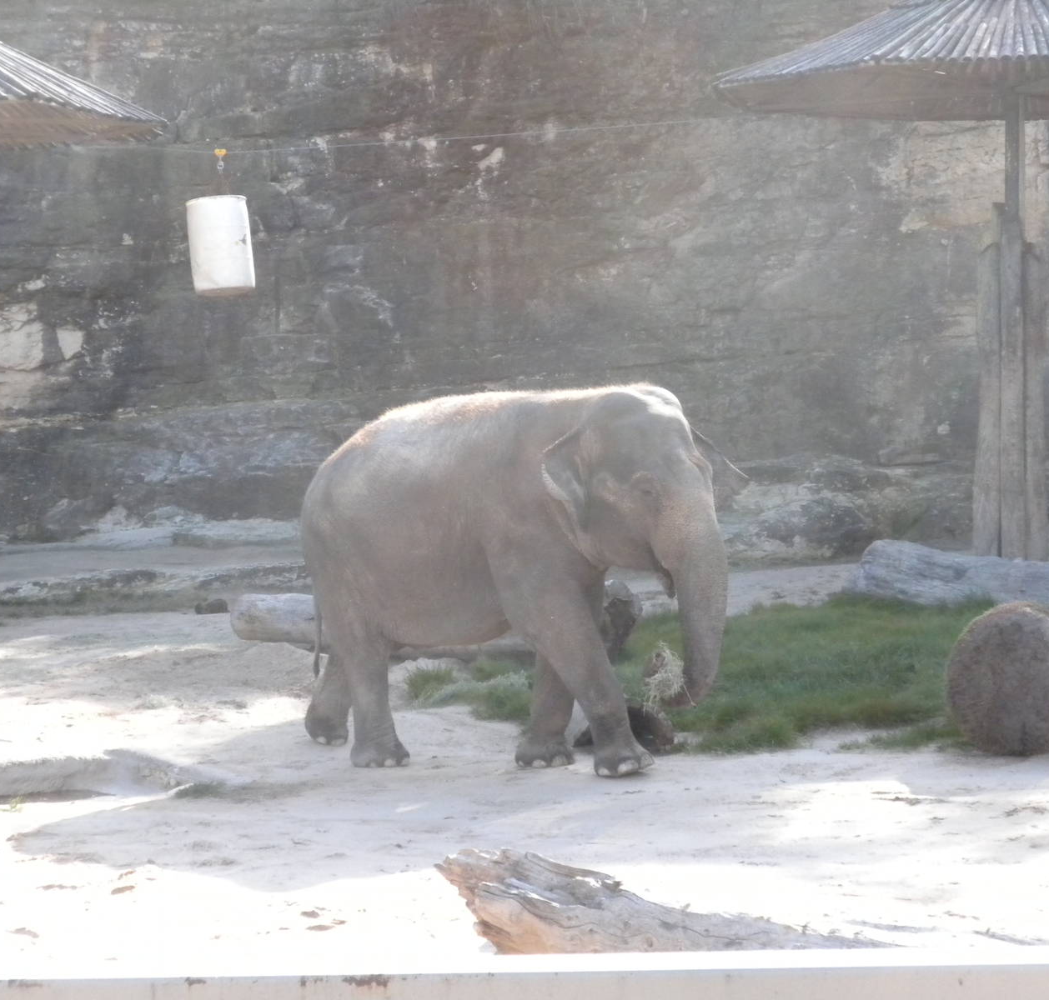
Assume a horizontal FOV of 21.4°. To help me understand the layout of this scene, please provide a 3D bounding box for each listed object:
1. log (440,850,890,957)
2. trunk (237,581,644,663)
[{"bbox_3d":[0.530,1.710,10.300,2.000,0.580,0.600,2,3,30],"label":"log"},{"bbox_3d":[-0.790,1.040,24.100,3.700,0.630,0.580,1,3,21],"label":"trunk"}]

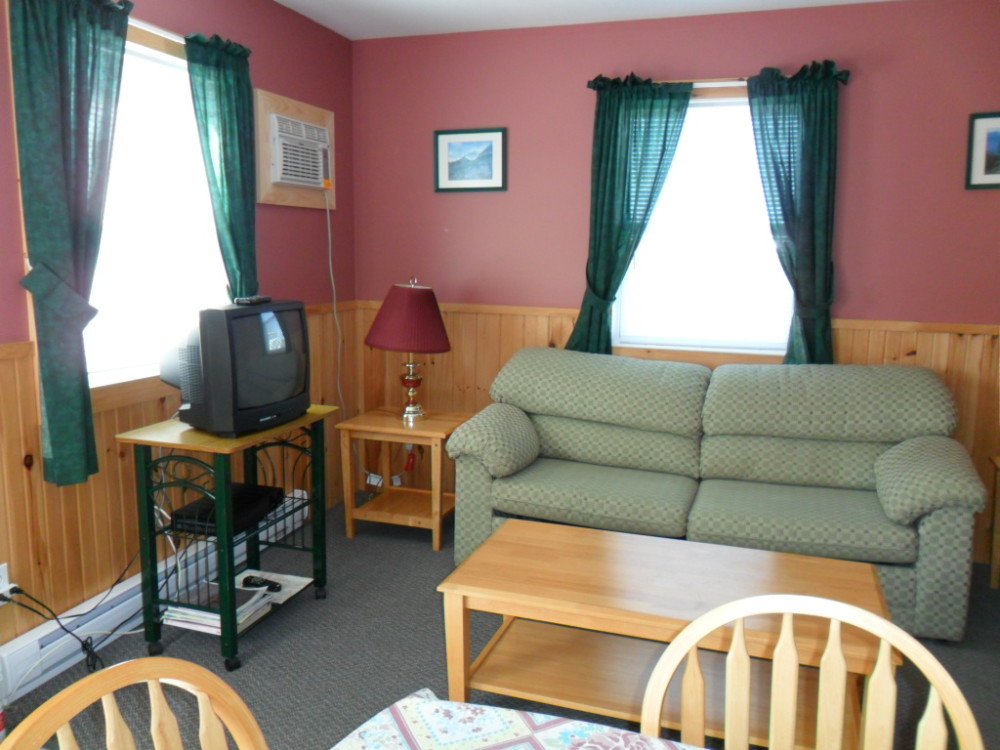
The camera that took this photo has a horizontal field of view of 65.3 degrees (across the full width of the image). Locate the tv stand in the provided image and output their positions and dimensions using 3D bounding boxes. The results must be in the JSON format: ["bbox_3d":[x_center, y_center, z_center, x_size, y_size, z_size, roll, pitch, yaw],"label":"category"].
[{"bbox_3d":[-0.958,0.536,2.894,0.458,0.752,0.715,4,10,18],"label":"tv stand"}]

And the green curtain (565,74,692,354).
[{"bbox_3d":[0.589,-0.643,3.723,0.575,1.510,0.120,4,10,18],"label":"green curtain"}]

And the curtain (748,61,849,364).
[{"bbox_3d":[1.297,-0.596,3.498,0.450,1.520,0.120,4,10,18],"label":"curtain"}]

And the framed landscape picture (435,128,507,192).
[{"bbox_3d":[-0.149,-1.085,3.957,0.388,0.306,0.022,4,10,18],"label":"framed landscape picture"}]

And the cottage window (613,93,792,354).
[{"bbox_3d":[0.980,-0.694,3.682,0.890,1.190,0.100,4,10,18],"label":"cottage window"}]

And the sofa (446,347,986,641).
[{"bbox_3d":[0.849,0.399,3.398,2.020,0.916,0.840,4,10,18],"label":"sofa"}]

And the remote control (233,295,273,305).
[{"bbox_3d":[-0.872,-0.268,2.785,0.055,0.025,0.188,2,9,9],"label":"remote control"}]

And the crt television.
[{"bbox_3d":[-0.985,-0.044,2.801,0.430,0.424,0.485,4,10,18],"label":"crt television"}]

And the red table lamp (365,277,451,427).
[{"bbox_3d":[-0.448,-0.134,3.909,0.430,0.690,0.430,1,9,0],"label":"red table lamp"}]

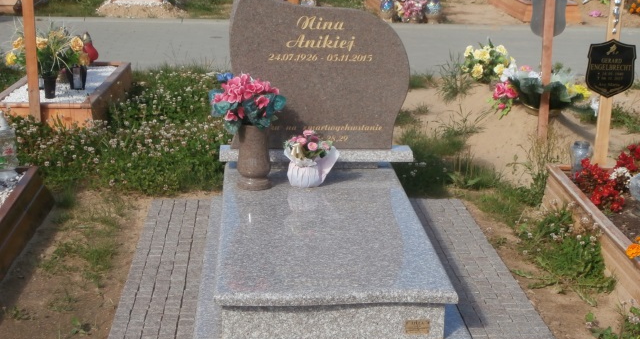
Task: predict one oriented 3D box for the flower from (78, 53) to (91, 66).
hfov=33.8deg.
[{"bbox_3d":[-1.517,-0.708,6.800,0.075,0.075,0.070,3,15,10],"label":"flower"}]

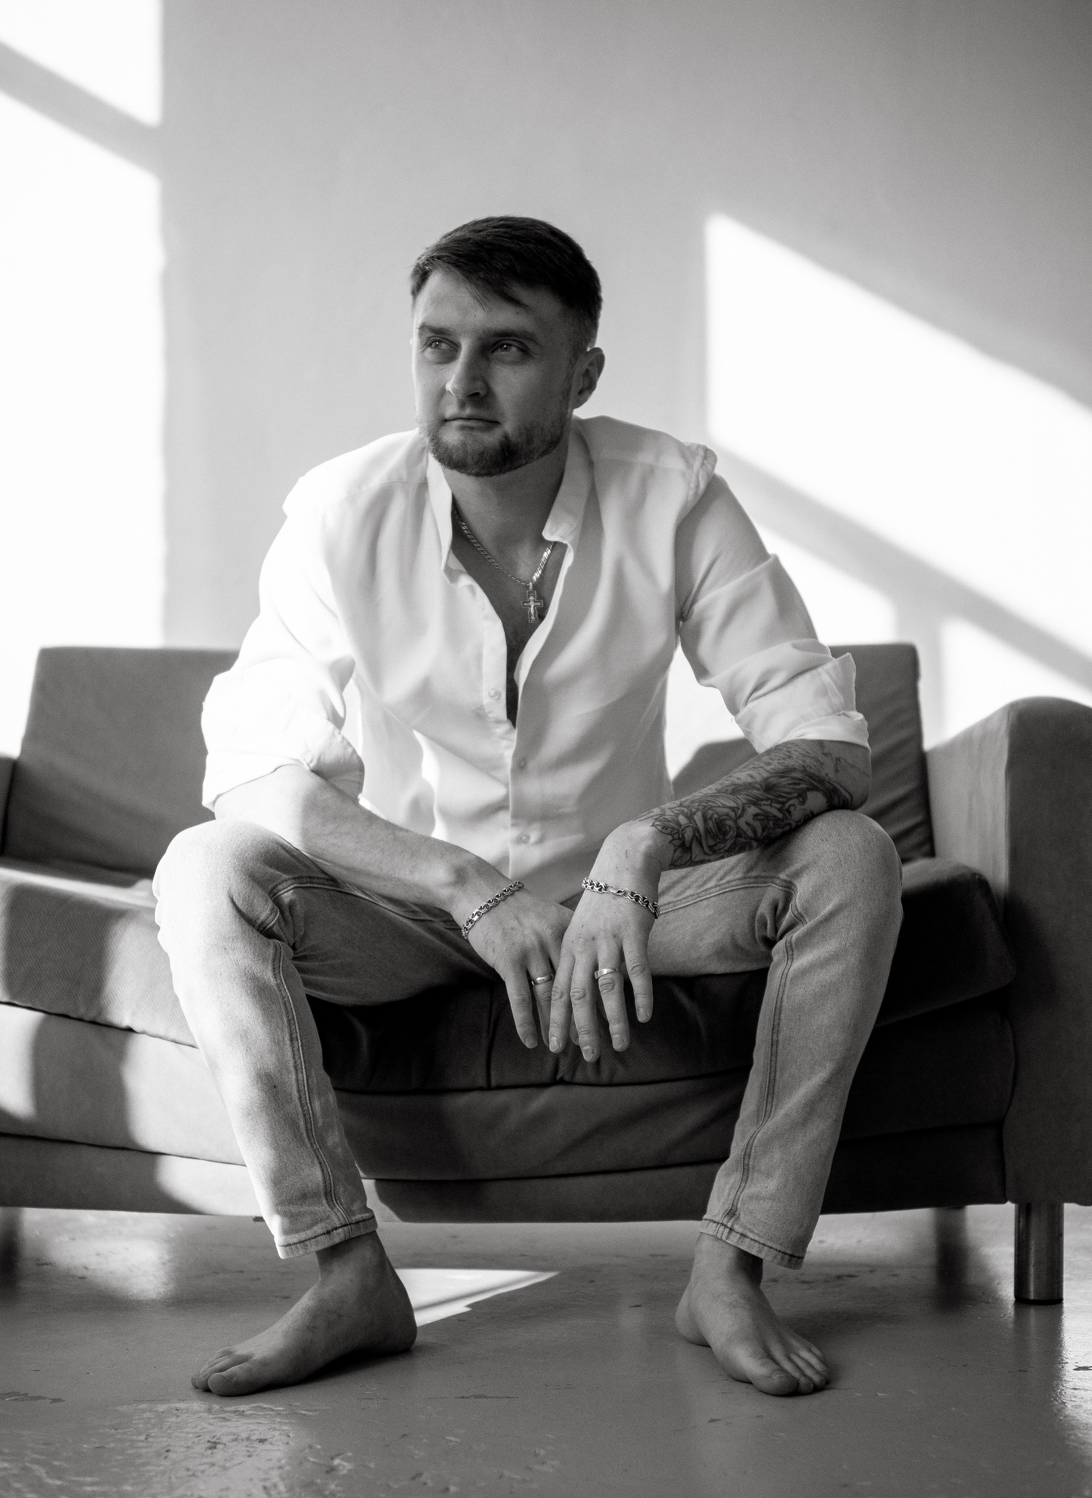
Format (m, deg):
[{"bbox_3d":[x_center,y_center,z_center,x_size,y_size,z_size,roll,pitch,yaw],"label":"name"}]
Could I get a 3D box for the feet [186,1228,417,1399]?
[{"bbox_3d":[-0.249,0.552,2.170,0.255,0.120,0.100,0,-1,-40],"label":"feet"}]

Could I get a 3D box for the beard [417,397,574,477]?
[{"bbox_3d":[-0.054,-0.302,2.100,0.130,0.085,0.090,3,-1,26],"label":"beard"}]

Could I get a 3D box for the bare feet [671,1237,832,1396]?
[{"bbox_3d":[0.200,0.552,2.180,0.100,0.120,0.255,0,0,-23],"label":"bare feet"}]

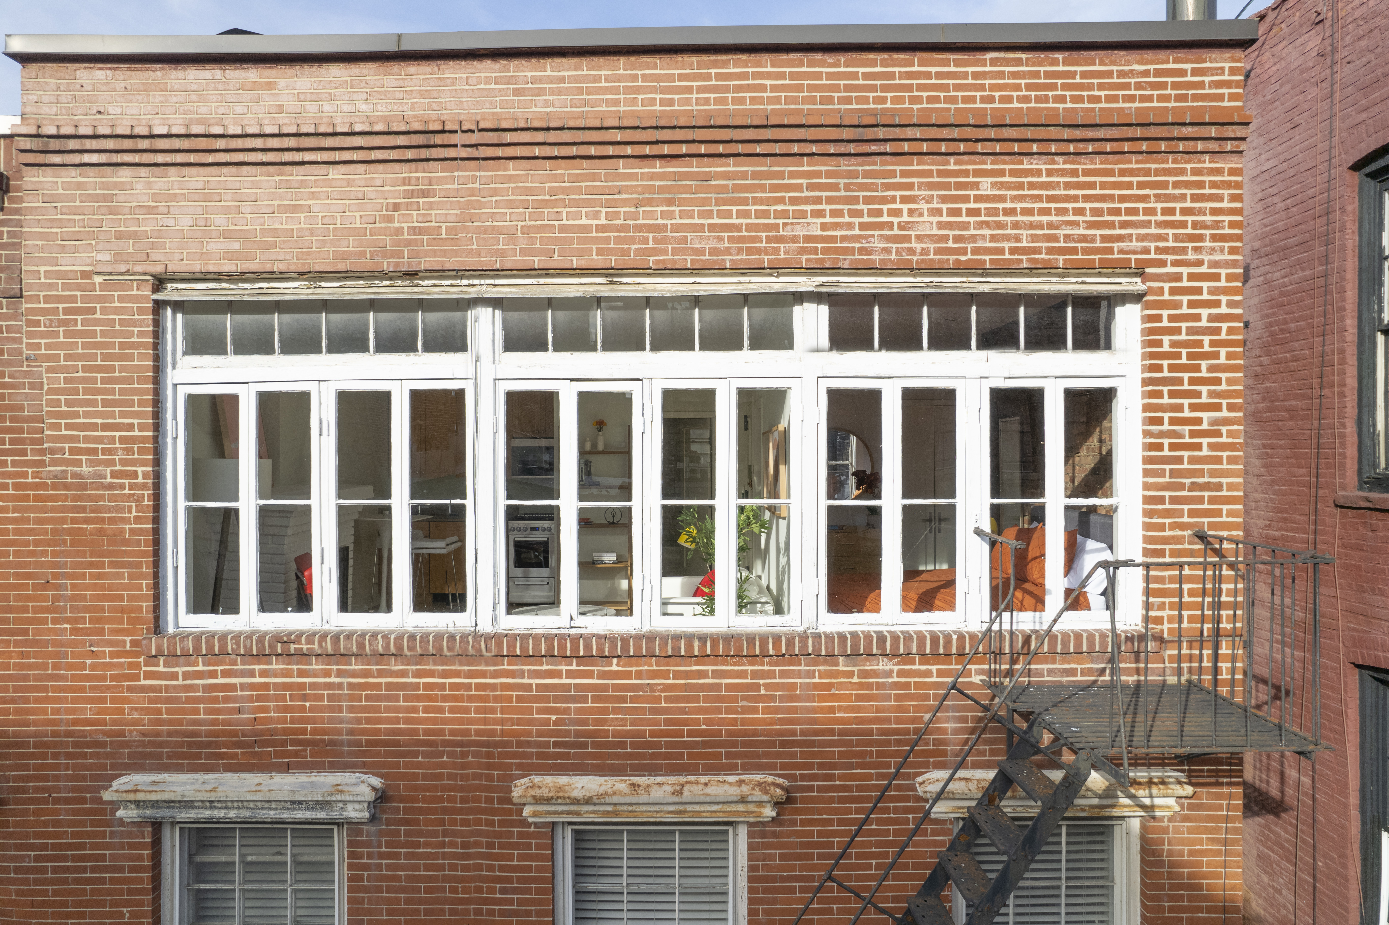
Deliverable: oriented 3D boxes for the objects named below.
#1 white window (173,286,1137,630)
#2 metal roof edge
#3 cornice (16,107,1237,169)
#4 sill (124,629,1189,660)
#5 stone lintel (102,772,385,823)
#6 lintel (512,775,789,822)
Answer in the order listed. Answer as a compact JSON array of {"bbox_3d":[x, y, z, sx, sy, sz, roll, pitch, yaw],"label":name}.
[{"bbox_3d":[-0.280,-0.021,5.019,5.802,2.053,0.170,0,0,1],"label":"white window"},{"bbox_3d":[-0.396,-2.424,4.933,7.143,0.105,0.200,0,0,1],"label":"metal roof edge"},{"bbox_3d":[-0.393,-1.869,4.921,7.131,0.209,0.100,0,0,1],"label":"cornice"},{"bbox_3d":[-0.269,1.057,4.981,5.875,0.114,0.170,0,0,1],"label":"sill"},{"bbox_3d":[-2.585,1.960,4.915,1.597,0.259,0.150,0,0,1],"label":"stone lintel"},{"bbox_3d":[-0.254,1.951,4.883,1.566,0.247,0.150,0,0,1],"label":"lintel"}]

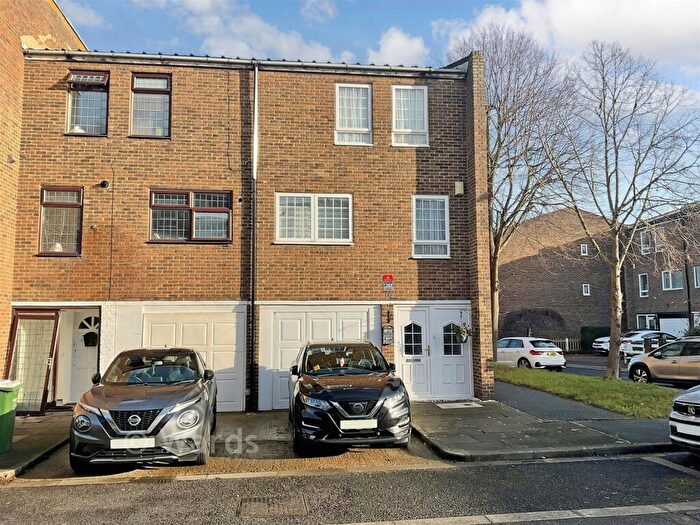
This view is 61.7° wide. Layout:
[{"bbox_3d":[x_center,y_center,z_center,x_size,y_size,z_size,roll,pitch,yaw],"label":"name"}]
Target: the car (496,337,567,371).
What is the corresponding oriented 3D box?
[{"bbox_3d":[7.211,3.798,24.506,1.760,1.410,4.030,2,-6,-17],"label":"car"}]

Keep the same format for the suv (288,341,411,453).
[{"bbox_3d":[-0.169,2.208,10.435,1.870,1.590,4.394,1,-6,-8],"label":"suv"}]

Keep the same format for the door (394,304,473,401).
[{"bbox_3d":[1.908,2.044,13.432,1.836,2.151,0.100,0,-5,-7],"label":"door"}]

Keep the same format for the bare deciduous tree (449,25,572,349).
[{"bbox_3d":[6.537,-3.028,25.177,6.000,14.910,6.000,0,-6,-6],"label":"bare deciduous tree"}]

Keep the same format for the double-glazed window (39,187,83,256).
[{"bbox_3d":[-6.213,-0.887,12.657,0.884,1.541,0.100,0,-5,-7],"label":"double-glazed window"}]

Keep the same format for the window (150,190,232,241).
[{"bbox_3d":[-3.514,-1.016,13.008,1.797,1.205,0.100,0,-5,-7],"label":"window"}]

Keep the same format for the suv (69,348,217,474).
[{"bbox_3d":[-3.081,2.134,9.378,1.850,1.590,4.210,1,-6,-10],"label":"suv"}]

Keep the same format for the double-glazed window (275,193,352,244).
[{"bbox_3d":[-0.810,-0.988,13.345,1.783,1.183,0.100,0,-5,-7],"label":"double-glazed window"}]

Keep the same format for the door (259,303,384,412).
[{"bbox_3d":[-0.654,2.105,13.105,2.729,2.305,0.100,0,-5,-7],"label":"door"}]

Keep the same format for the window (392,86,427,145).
[{"bbox_3d":[1.410,-3.444,13.847,0.906,1.483,0.100,0,-5,-7],"label":"window"}]

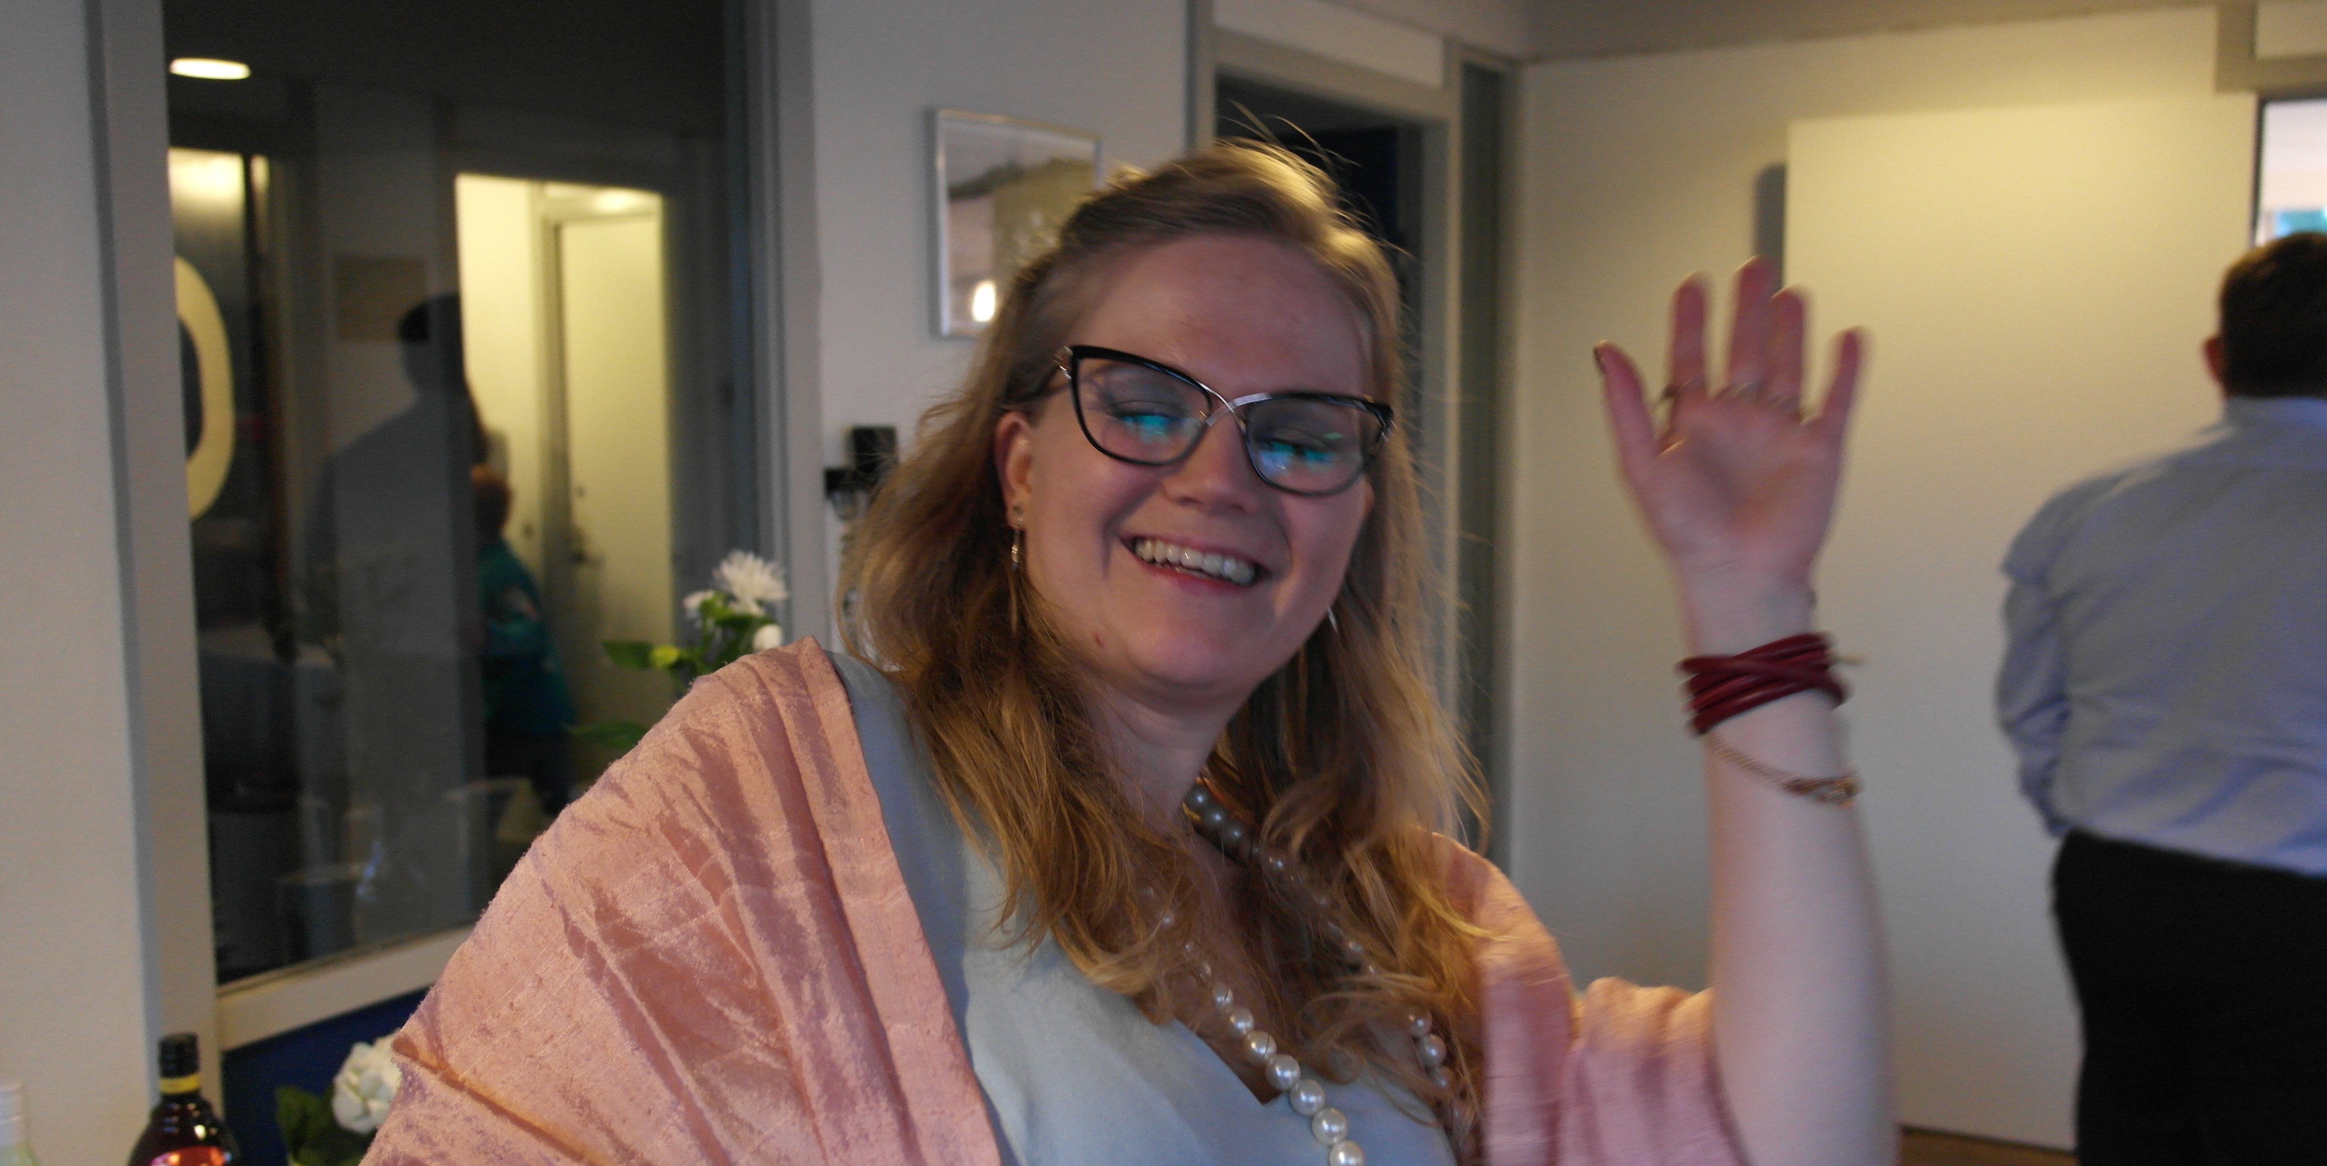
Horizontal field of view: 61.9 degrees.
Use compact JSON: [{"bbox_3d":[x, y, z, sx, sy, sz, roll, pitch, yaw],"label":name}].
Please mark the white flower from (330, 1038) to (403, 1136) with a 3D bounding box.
[{"bbox_3d":[-0.751,0.476,1.840,0.090,0.088,0.085,-3,7,-22],"label":"white flower"}]

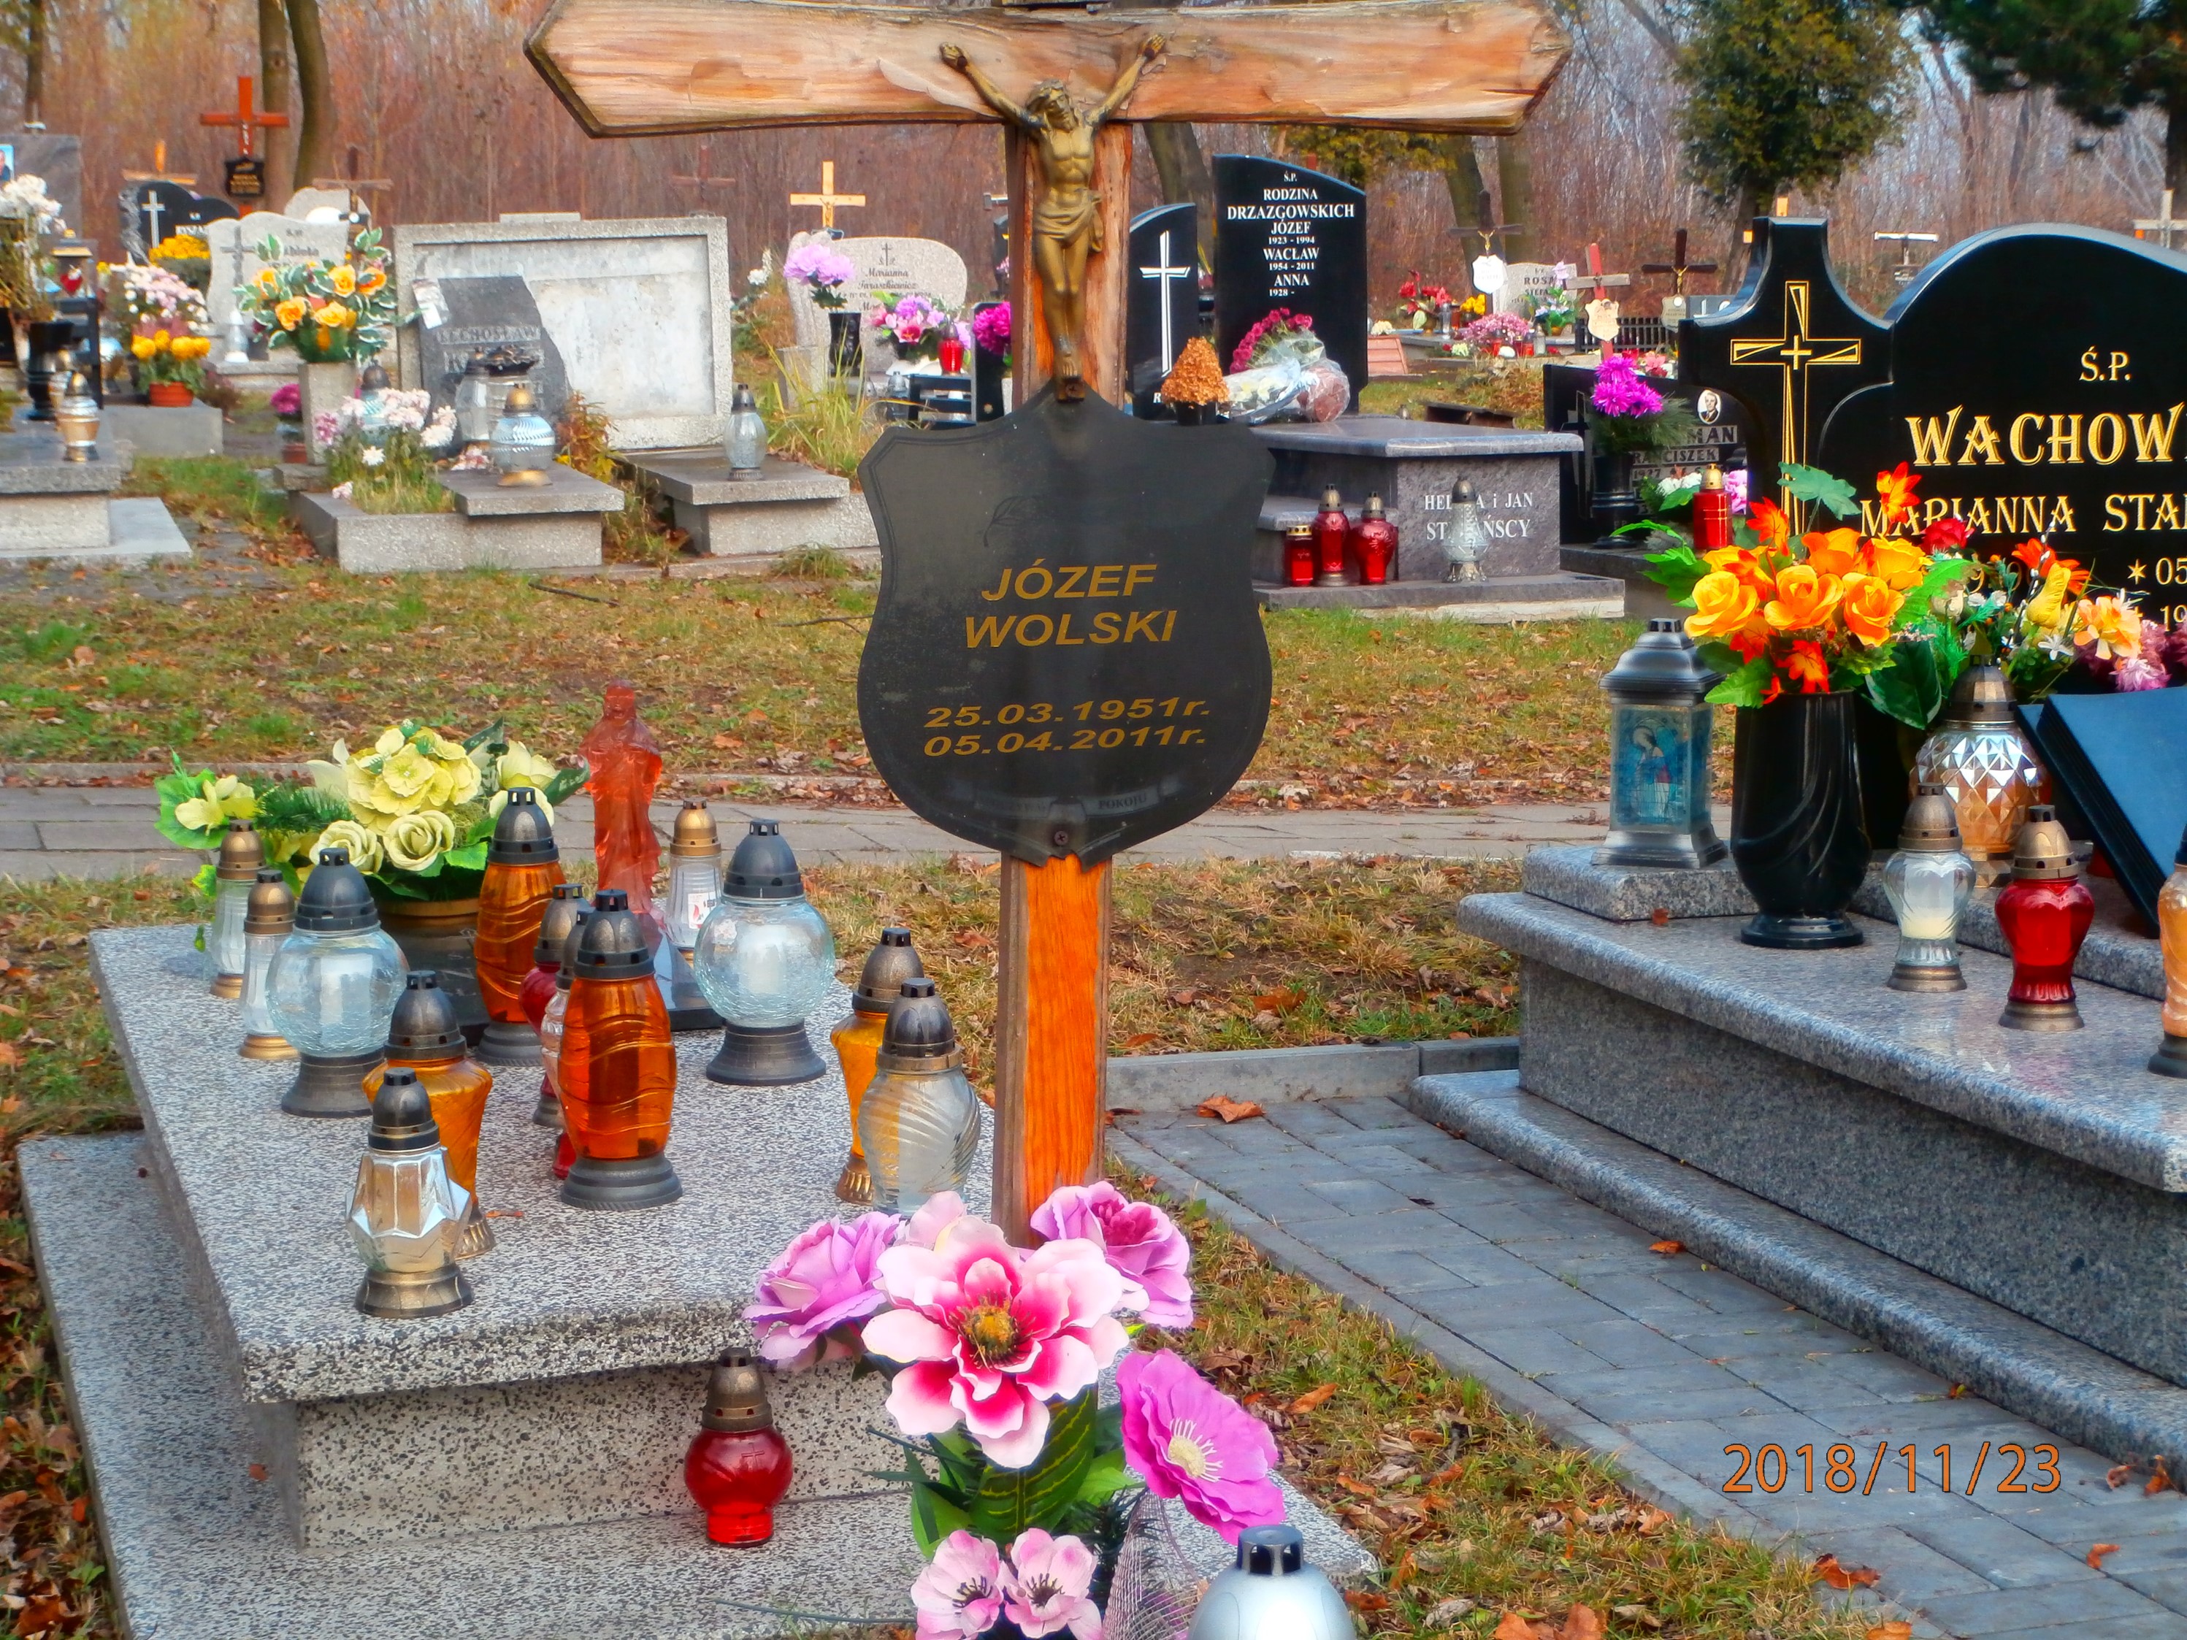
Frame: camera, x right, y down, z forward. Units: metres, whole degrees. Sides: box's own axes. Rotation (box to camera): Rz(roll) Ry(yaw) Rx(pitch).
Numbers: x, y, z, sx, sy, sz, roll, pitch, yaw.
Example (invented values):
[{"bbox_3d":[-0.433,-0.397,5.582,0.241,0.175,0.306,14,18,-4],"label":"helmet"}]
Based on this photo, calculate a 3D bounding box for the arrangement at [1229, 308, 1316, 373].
[{"bbox_3d":[0.688,-1.816,16.400,0.335,0.280,0.200,-3,7,-16],"label":"arrangement"}]

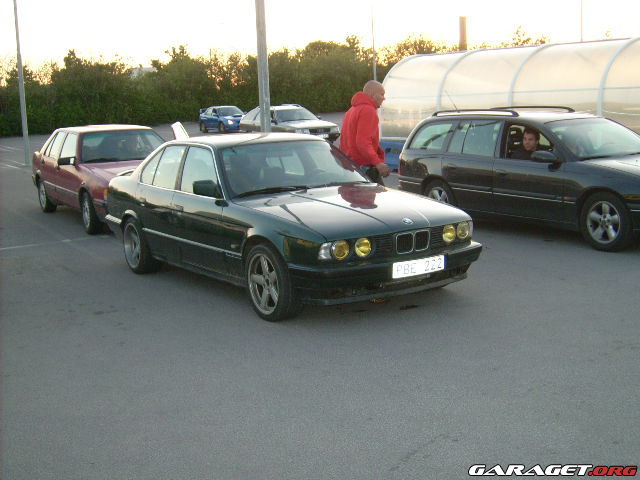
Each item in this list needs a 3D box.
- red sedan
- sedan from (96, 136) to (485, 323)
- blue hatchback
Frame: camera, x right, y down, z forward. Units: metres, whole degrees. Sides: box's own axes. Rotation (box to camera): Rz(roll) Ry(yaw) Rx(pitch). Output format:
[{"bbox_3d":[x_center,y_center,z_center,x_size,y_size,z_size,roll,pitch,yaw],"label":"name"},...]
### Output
[{"bbox_3d":[-3.253,-1.052,12.987,1.765,1.420,4.750,-8,11,-30],"label":"red sedan"},{"bbox_3d":[-0.603,-0.319,8.168,1.750,1.400,4.720,-9,11,-34],"label":"sedan"},{"bbox_3d":[-5.314,-6.716,46.474,1.740,1.430,4.410,-8,11,-32],"label":"blue hatchback"}]

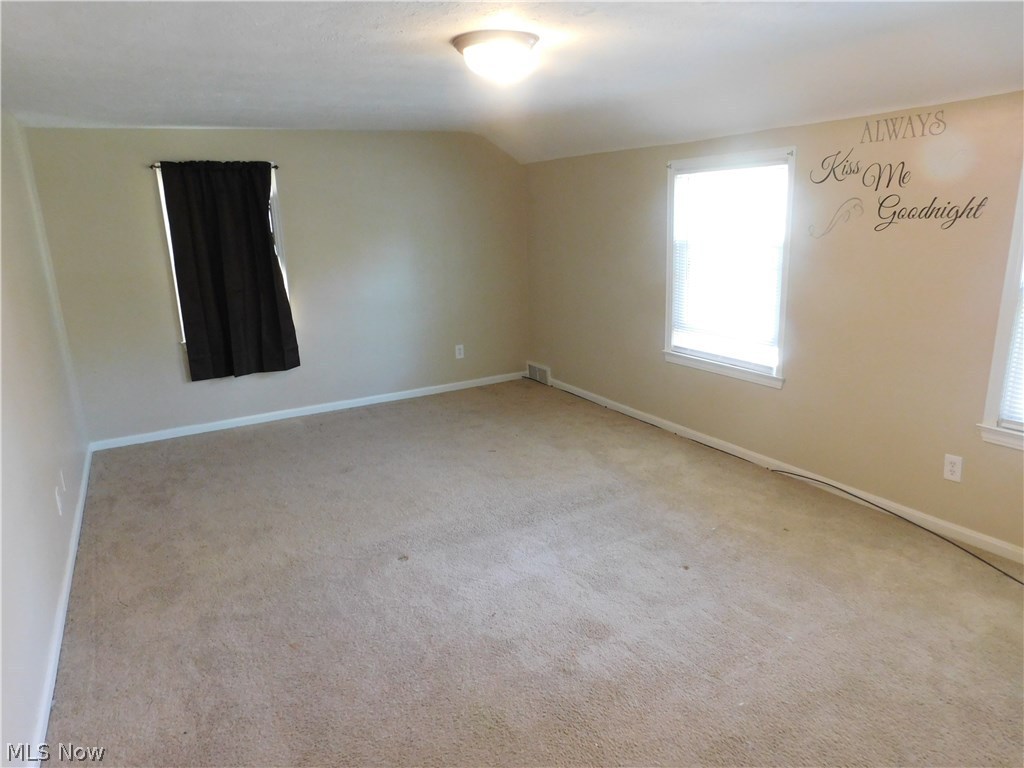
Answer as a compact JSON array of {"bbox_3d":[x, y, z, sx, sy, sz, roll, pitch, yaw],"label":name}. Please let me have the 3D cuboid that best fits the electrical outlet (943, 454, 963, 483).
[{"bbox_3d":[1.962,0.378,3.031,0.010,0.115,0.069,-10,16,-27],"label":"electrical outlet"}]

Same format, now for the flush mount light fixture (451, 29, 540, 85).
[{"bbox_3d":[-0.062,-1.219,2.565,0.338,0.131,0.338,-2,14,1],"label":"flush mount light fixture"}]

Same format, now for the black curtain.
[{"bbox_3d":[-1.999,-0.802,4.861,0.775,1.488,0.090,-10,16,-27],"label":"black curtain"}]

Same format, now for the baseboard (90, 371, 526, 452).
[{"bbox_3d":[-1.361,0.173,5.487,3.520,0.063,0.018,-10,16,-27],"label":"baseboard"}]

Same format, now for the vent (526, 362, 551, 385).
[{"bbox_3d":[0.257,-0.094,6.108,0.040,0.154,0.385,-10,16,-27],"label":"vent"}]

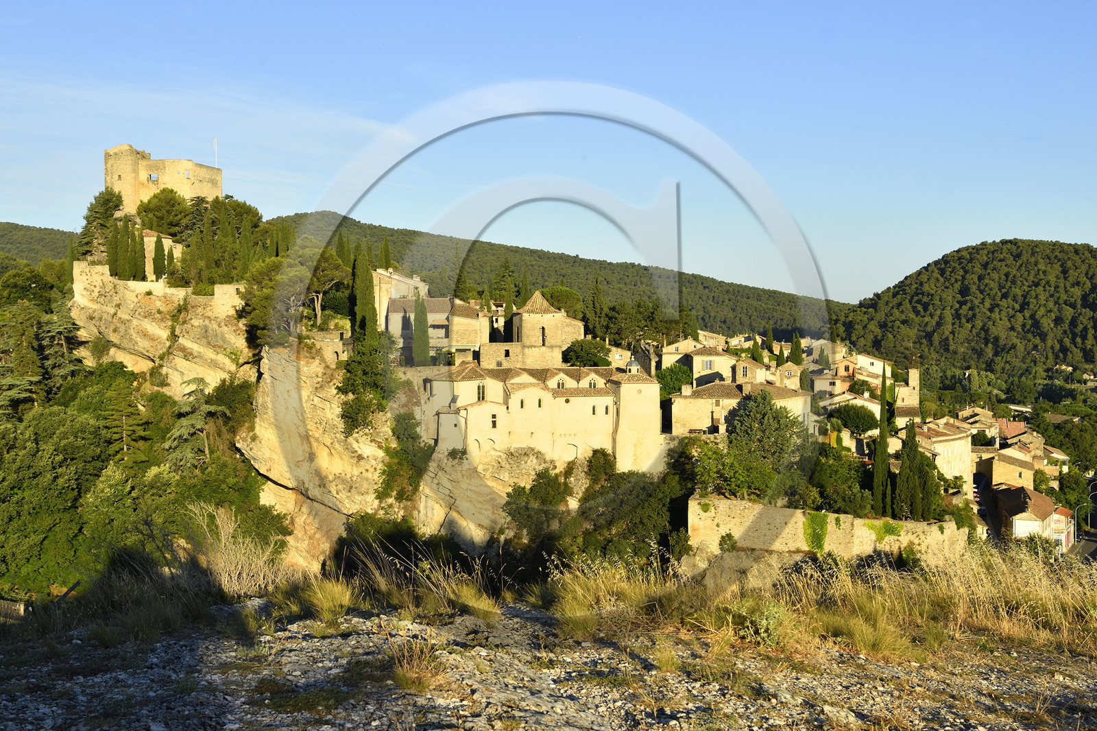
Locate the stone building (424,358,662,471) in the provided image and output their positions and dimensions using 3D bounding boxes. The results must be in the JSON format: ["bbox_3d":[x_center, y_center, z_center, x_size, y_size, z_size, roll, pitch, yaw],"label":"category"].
[{"bbox_3d":[-1.100,6.400,205.000,31.000,15.000,14.500,0,1,-10],"label":"stone building"}]

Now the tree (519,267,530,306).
[{"bbox_3d":[-4.530,-12.930,276.000,2.400,11.000,2.400,0,3,-1],"label":"tree"}]

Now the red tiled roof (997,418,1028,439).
[{"bbox_3d":[109.700,14.900,345.000,6.600,4.000,7.500,0,1,15],"label":"red tiled roof"}]

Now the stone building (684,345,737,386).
[{"bbox_3d":[28.370,0.570,256.000,7.400,7.700,8.000,0,0,-7],"label":"stone building"}]

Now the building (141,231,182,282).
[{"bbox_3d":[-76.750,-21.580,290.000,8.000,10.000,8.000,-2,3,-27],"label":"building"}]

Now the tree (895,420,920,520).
[{"bbox_3d":[56.000,16.360,228.000,3.900,15.500,3.900,1,3,14],"label":"tree"}]

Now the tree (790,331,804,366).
[{"bbox_3d":[52.260,-3.510,308.000,2.700,7.400,2.700,0,0,0],"label":"tree"}]

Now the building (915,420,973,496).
[{"bbox_3d":[83.630,19.580,311.000,6.500,16.000,20.000,0,0,34],"label":"building"}]

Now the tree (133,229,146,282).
[{"bbox_3d":[-77.440,-20.990,277.000,2.350,10.220,2.350,0,0,0],"label":"tree"}]

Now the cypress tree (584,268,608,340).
[{"bbox_3d":[8.770,-11.020,270.000,4.200,13.290,4.200,0,0,0],"label":"cypress tree"}]

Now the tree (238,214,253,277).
[{"bbox_3d":[-58.230,-22.720,281.000,2.900,12.400,2.900,-1,3,-12],"label":"tree"}]

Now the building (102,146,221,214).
[{"bbox_3d":[-88.080,-42.420,335.000,20.500,14.800,15.500,0,0,15],"label":"building"}]

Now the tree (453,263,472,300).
[{"bbox_3d":[-15.400,-13.500,262.000,3.200,10.000,3.200,0,1,0],"label":"tree"}]

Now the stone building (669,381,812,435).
[{"bbox_3d":[28.300,6.200,215.000,16.500,7.400,12.500,1,2,27],"label":"stone building"}]

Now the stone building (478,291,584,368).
[{"bbox_3d":[-2.910,-5.390,242.000,15.800,13.500,12.000,-1,3,-12],"label":"stone building"}]

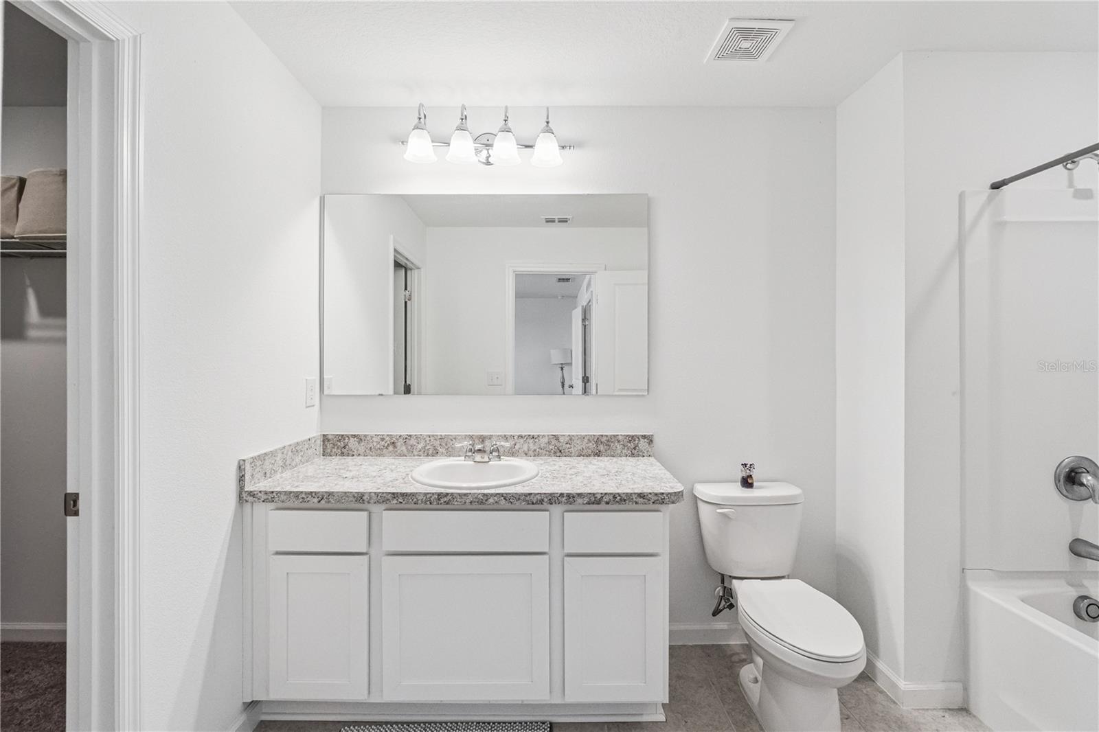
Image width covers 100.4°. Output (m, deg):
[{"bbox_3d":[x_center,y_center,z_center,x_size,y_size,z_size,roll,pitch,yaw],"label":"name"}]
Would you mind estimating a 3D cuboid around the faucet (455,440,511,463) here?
[{"bbox_3d":[-0.283,0.362,1.915,0.236,0.087,0.140,0,0,0],"label":"faucet"}]

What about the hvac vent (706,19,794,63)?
[{"bbox_3d":[0.717,-1.170,1.655,0.232,0.020,0.232,0,0,0],"label":"hvac vent"}]

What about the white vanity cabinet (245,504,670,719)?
[{"bbox_3d":[-0.316,0.861,1.811,1.450,0.800,0.552,0,0,0],"label":"white vanity cabinet"}]

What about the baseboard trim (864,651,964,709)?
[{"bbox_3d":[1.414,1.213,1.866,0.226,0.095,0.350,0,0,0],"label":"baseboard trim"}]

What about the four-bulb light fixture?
[{"bbox_3d":[-0.277,-0.990,1.974,0.770,0.245,0.225,0,0,0],"label":"four-bulb light fixture"}]

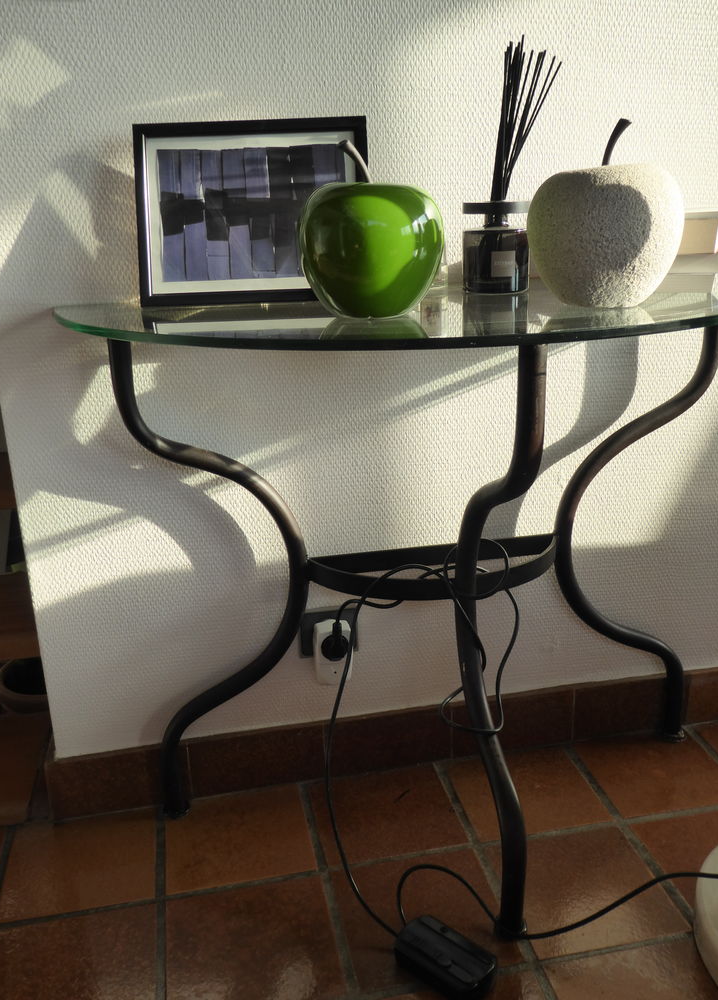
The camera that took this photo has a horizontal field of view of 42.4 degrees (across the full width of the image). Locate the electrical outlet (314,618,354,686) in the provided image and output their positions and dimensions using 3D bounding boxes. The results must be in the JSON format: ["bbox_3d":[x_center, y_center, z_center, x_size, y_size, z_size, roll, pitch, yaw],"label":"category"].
[{"bbox_3d":[-0.040,0.219,1.340,0.053,0.082,0.044,-5,18,-10],"label":"electrical outlet"}]

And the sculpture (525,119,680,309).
[{"bbox_3d":[0.258,-0.293,0.948,0.156,0.182,0.156,3,18,14],"label":"sculpture"}]

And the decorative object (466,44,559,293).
[{"bbox_3d":[0.185,-0.397,1.107,0.118,0.287,0.100,-3,18,-1],"label":"decorative object"}]

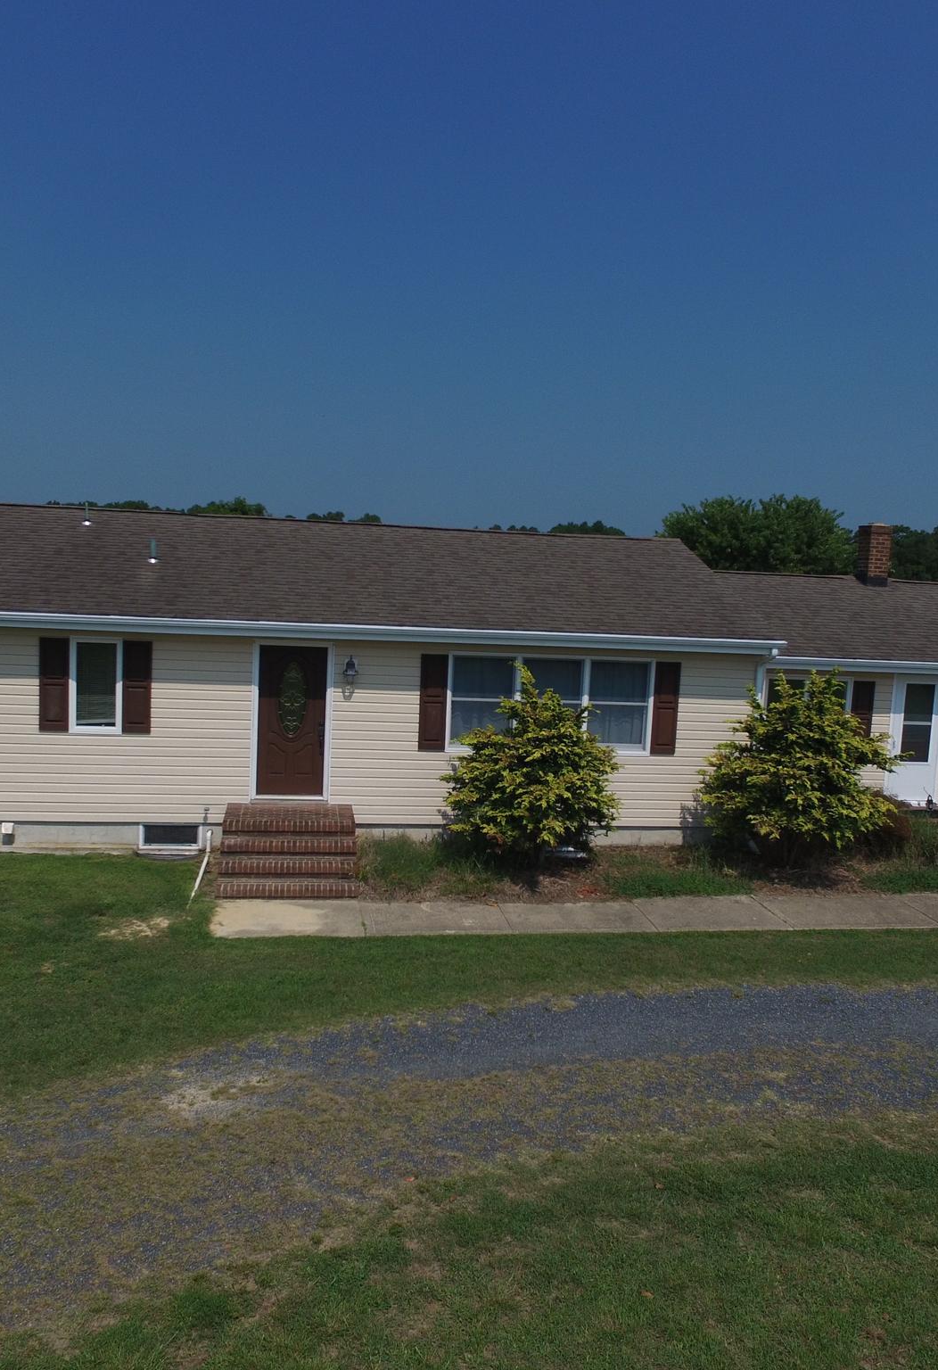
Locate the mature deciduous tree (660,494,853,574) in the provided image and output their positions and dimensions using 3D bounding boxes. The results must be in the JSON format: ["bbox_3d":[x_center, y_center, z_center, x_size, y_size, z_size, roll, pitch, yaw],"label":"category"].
[{"bbox_3d":[9.244,-2.609,34.271,6.780,7.033,6.578,2,6,-9],"label":"mature deciduous tree"}]

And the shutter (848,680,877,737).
[{"bbox_3d":[6.319,0.567,16.948,0.372,1.242,0.051,2,6,-9],"label":"shutter"}]

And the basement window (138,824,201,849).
[{"bbox_3d":[-3.991,2.041,14.169,0.815,0.334,0.121,2,6,-9],"label":"basement window"}]

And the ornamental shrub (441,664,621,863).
[{"bbox_3d":[0.825,1.138,13.890,2.226,2.732,2.075,2,6,-9],"label":"ornamental shrub"}]

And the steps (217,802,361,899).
[{"bbox_3d":[-2.298,2.084,13.489,1.680,0.724,1.822,2,6,-9],"label":"steps"}]

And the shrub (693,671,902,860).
[{"bbox_3d":[4.562,1.204,14.554,2.530,2.813,2.328,2,6,-9],"label":"shrub"}]

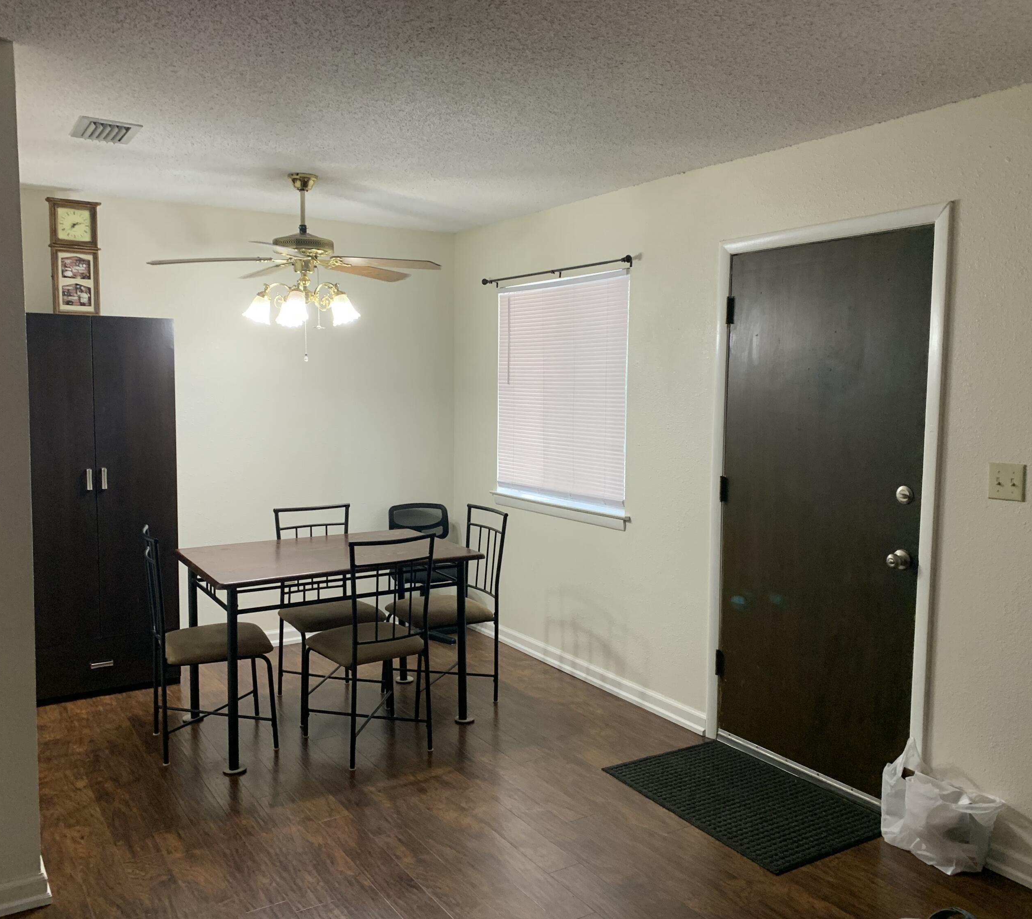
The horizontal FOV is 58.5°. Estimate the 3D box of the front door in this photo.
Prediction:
[{"bbox_3d":[1.143,0.199,3.516,0.055,2.030,0.915,-3,6,-33],"label":"front door"}]

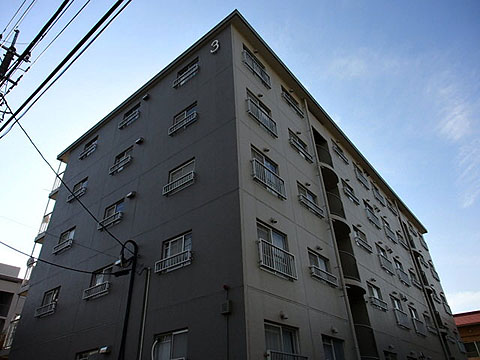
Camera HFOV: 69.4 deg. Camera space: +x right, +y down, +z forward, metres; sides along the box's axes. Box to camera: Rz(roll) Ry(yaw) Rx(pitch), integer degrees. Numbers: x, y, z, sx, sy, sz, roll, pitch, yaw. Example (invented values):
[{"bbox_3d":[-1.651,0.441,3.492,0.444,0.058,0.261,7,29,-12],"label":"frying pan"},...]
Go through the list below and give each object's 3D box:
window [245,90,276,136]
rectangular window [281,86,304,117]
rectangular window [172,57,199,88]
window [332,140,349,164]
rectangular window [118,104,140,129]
[{"bbox_3d":[0.787,-2.480,12.862,0.176,1.418,1.607,-26,-41,30],"label":"window"},{"bbox_3d":[2.518,-3.679,16.480,0.219,0.994,1.775,-26,-40,30],"label":"rectangular window"},{"bbox_3d":[-2.231,-4.540,14.688,1.420,1.020,0.200,-26,-41,30],"label":"rectangular window"},{"bbox_3d":[5.575,-1.562,19.411,0.200,1.070,1.550,-26,-41,30],"label":"window"},{"bbox_3d":[-5.346,-3.209,17.098,1.530,1.040,0.260,-26,-40,31],"label":"rectangular window"}]

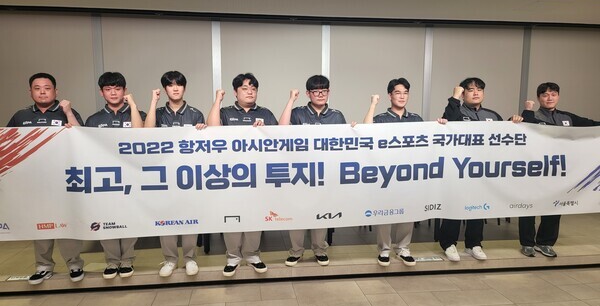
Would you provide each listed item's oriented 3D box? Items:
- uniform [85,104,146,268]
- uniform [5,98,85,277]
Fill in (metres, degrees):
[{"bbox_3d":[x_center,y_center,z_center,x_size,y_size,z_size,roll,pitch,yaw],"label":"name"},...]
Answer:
[{"bbox_3d":[-1.578,0.297,3.636,0.505,1.483,0.360,-1,8,-13],"label":"uniform"},{"bbox_3d":[-2.114,0.302,3.534,0.604,1.484,0.400,-1,8,-13],"label":"uniform"}]

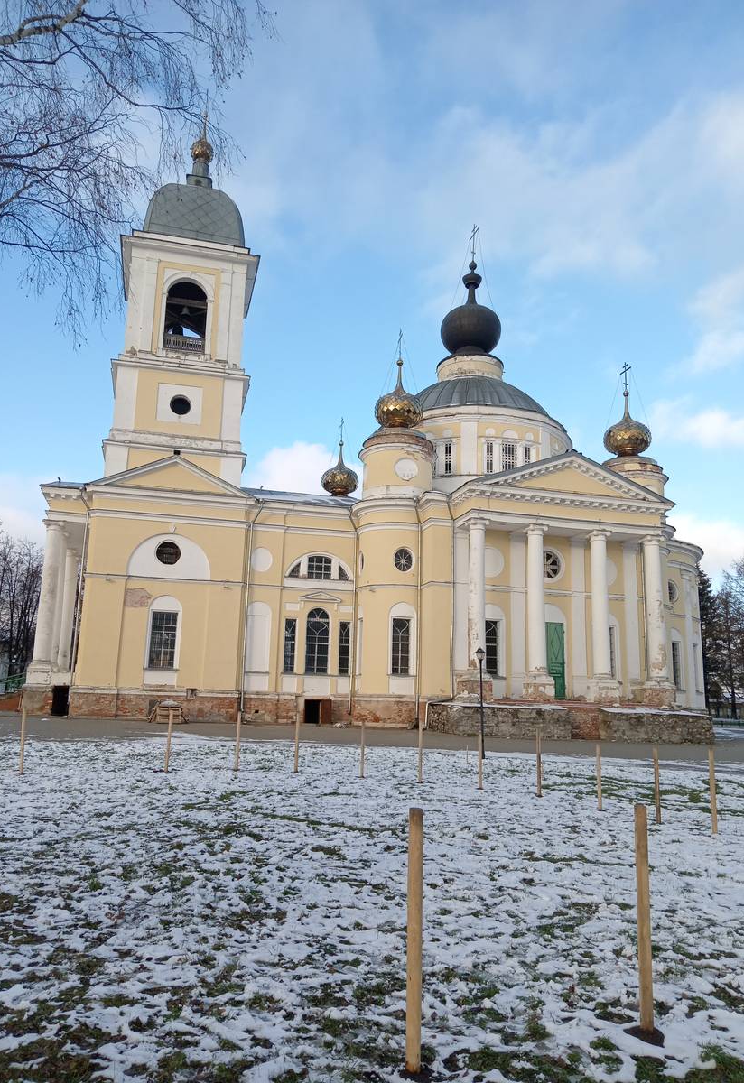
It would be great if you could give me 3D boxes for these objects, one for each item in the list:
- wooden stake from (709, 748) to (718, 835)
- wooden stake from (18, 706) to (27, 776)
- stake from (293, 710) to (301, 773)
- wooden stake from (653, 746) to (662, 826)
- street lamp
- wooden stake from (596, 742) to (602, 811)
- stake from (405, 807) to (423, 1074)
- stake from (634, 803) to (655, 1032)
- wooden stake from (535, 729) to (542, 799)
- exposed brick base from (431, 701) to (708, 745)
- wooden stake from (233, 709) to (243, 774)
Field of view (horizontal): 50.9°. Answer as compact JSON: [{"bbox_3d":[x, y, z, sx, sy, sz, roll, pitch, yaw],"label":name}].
[{"bbox_3d":[4.199,3.068,9.627,0.063,1.005,0.063,2,-11,0],"label":"wooden stake"},{"bbox_3d":[-6.282,3.589,14.098,0.063,1.184,0.063,-2,-10,-1],"label":"wooden stake"},{"bbox_3d":[-1.469,3.951,15.448,0.063,1.190,0.063,2,-11,0],"label":"stake"},{"bbox_3d":[3.951,3.361,10.829,0.063,1.029,0.063,2,-11,0],"label":"wooden stake"},{"bbox_3d":[2.988,4.320,20.984,0.270,2.928,0.270,4,-12,-14],"label":"street lamp"},{"bbox_3d":[3.482,3.597,11.987,0.063,0.981,0.063,2,-11,0],"label":"wooden stake"},{"bbox_3d":[0.188,1.725,3.420,0.063,1.067,0.063,2,-11,0],"label":"stake"},{"bbox_3d":[1.372,1.879,3.946,0.063,1.056,0.063,2,-11,0],"label":"stake"},{"bbox_3d":[2.792,3.695,13.060,0.063,1.077,0.063,2,-11,0],"label":"wooden stake"},{"bbox_3d":[9.102,8.346,35.791,12.666,1.373,3.200,4,-12,-14],"label":"exposed brick base"},{"bbox_3d":[-2.659,3.963,15.535,0.063,1.143,0.063,2,-11,0],"label":"wooden stake"}]

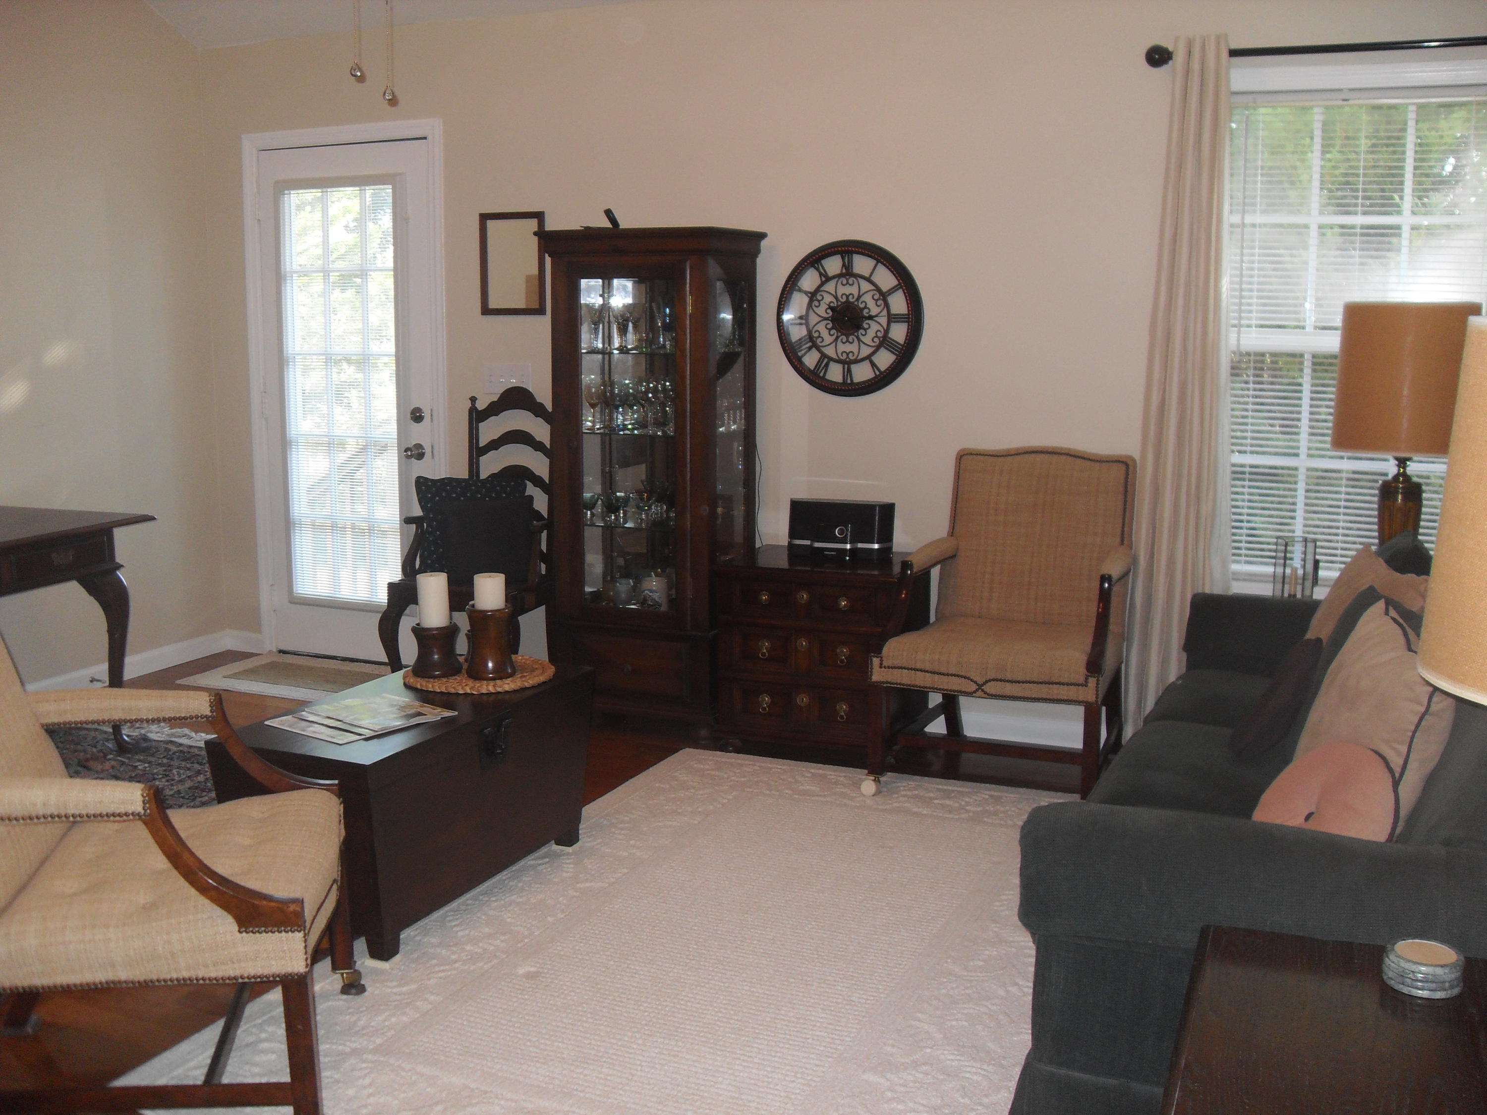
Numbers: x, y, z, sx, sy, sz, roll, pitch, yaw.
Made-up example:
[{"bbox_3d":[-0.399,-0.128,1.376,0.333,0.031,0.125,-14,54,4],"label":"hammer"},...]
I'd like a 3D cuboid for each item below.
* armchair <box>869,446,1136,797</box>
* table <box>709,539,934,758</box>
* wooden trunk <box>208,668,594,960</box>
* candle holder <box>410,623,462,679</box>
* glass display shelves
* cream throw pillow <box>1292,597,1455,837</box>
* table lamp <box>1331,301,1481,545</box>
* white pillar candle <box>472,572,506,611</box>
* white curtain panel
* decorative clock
[{"bbox_3d":[0.785,0.185,4.340,0.660,0.986,0.680,4,9,23],"label":"armchair"},{"bbox_3d":[0.273,0.311,4.765,0.615,0.615,0.475,4,9,23],"label":"table"},{"bbox_3d":[-0.769,0.567,3.486,0.420,0.457,0.940,4,9,23],"label":"wooden trunk"},{"bbox_3d":[-0.780,0.234,3.697,0.128,0.118,0.128,0,9,0],"label":"candle holder"},{"bbox_3d":[-0.305,-0.253,4.955,0.620,1.668,0.420,4,9,23],"label":"glass display shelves"},{"bbox_3d":[1.080,0.303,2.528,0.170,0.440,0.460,24,12,6],"label":"cream throw pillow"},{"bbox_3d":[1.795,-0.293,3.975,0.360,0.810,0.360,4,9,23],"label":"table lamp"},{"bbox_3d":[-0.634,0.095,3.655,0.078,0.100,0.078,0,9,0],"label":"white pillar candle"},{"bbox_3d":[1.332,-0.459,4.380,0.310,2.185,0.120,4,9,23],"label":"white curtain panel"},{"bbox_3d":[0.347,-0.790,4.823,0.510,0.510,0.050,4,9,23],"label":"decorative clock"}]

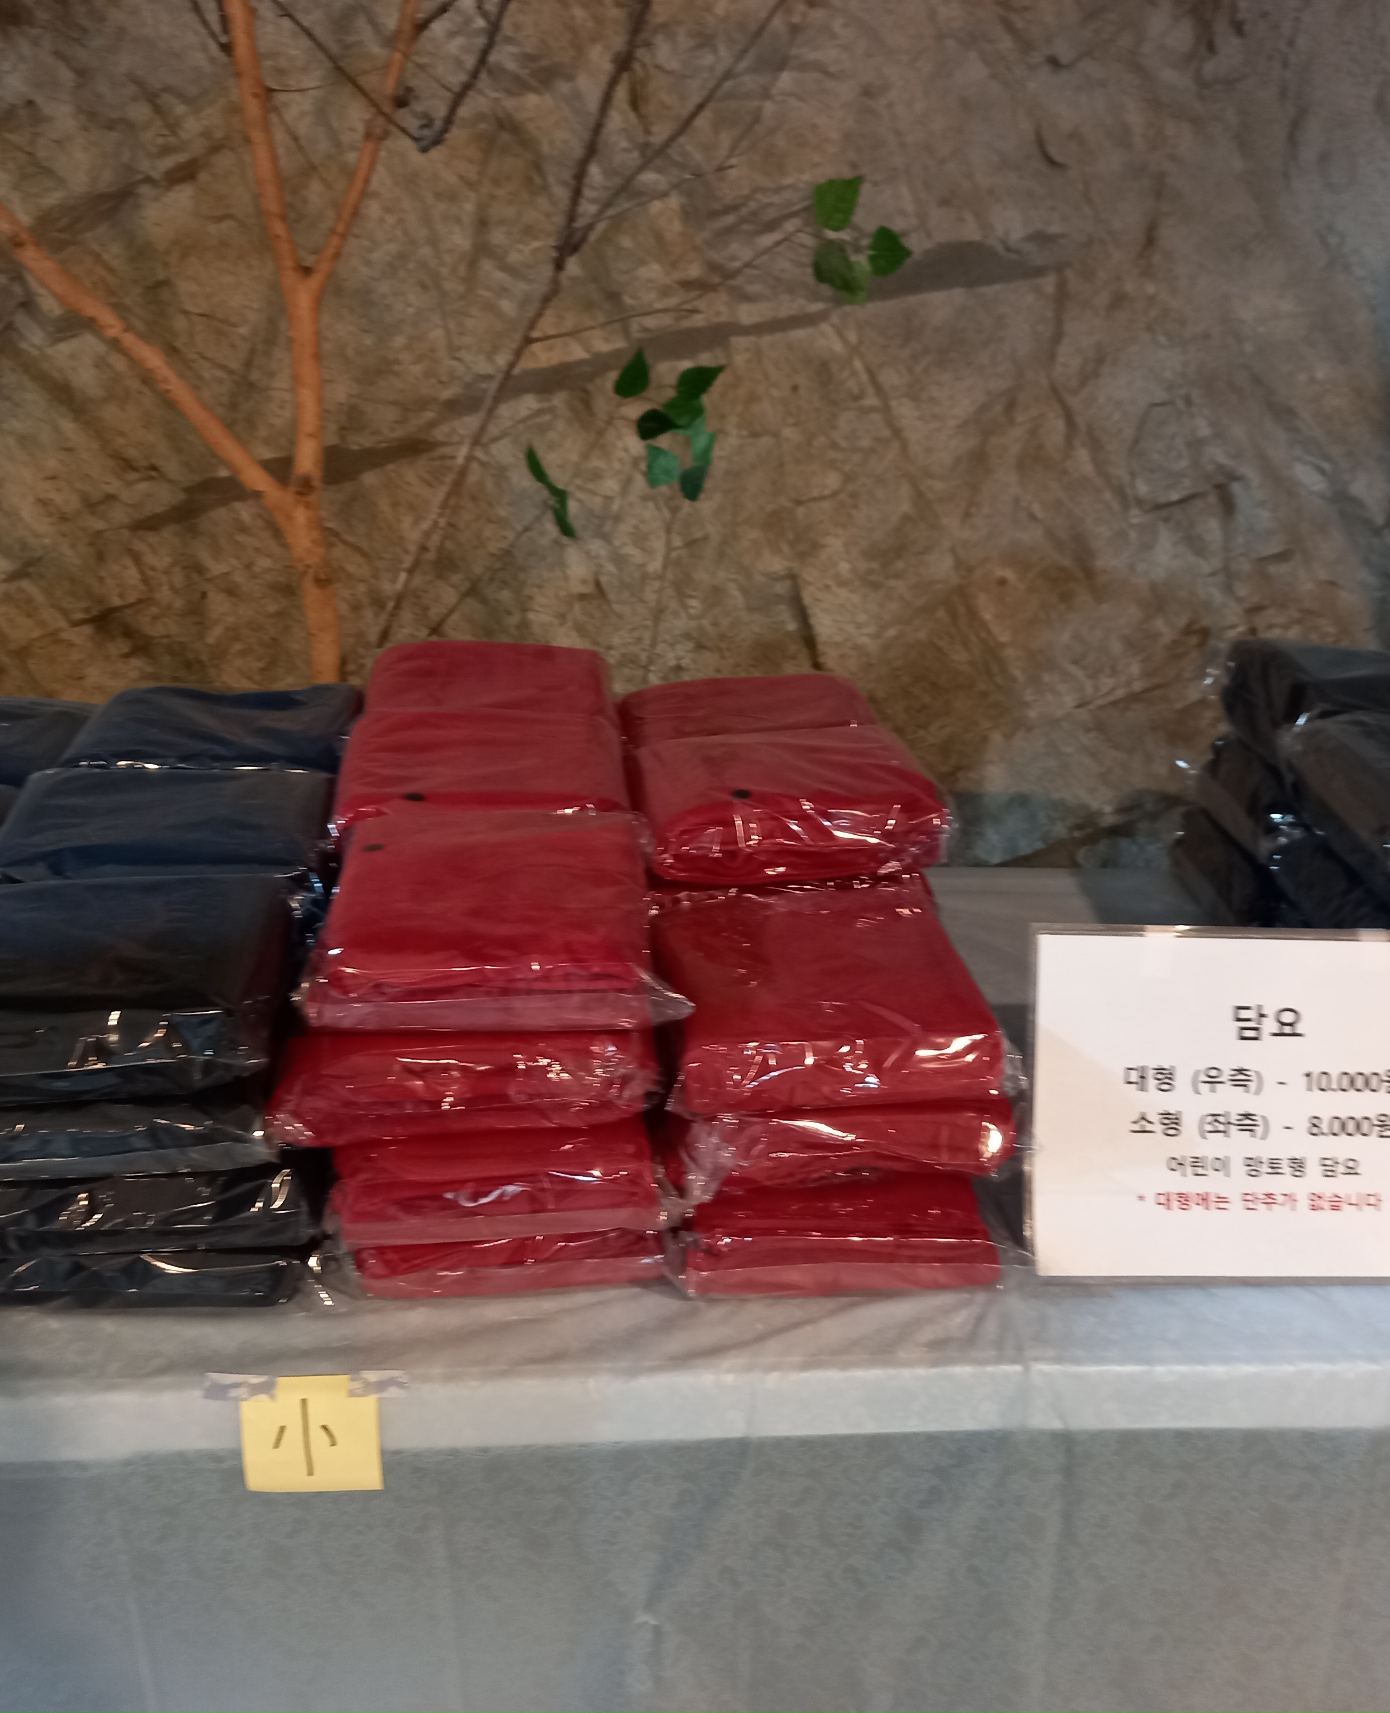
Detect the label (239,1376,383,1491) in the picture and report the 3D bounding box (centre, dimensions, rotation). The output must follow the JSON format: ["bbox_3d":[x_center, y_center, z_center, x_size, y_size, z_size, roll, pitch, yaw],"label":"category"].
[{"bbox_3d":[-0.210,0.318,0.908,0.077,0.073,0.010,1,22,-6],"label":"label"}]

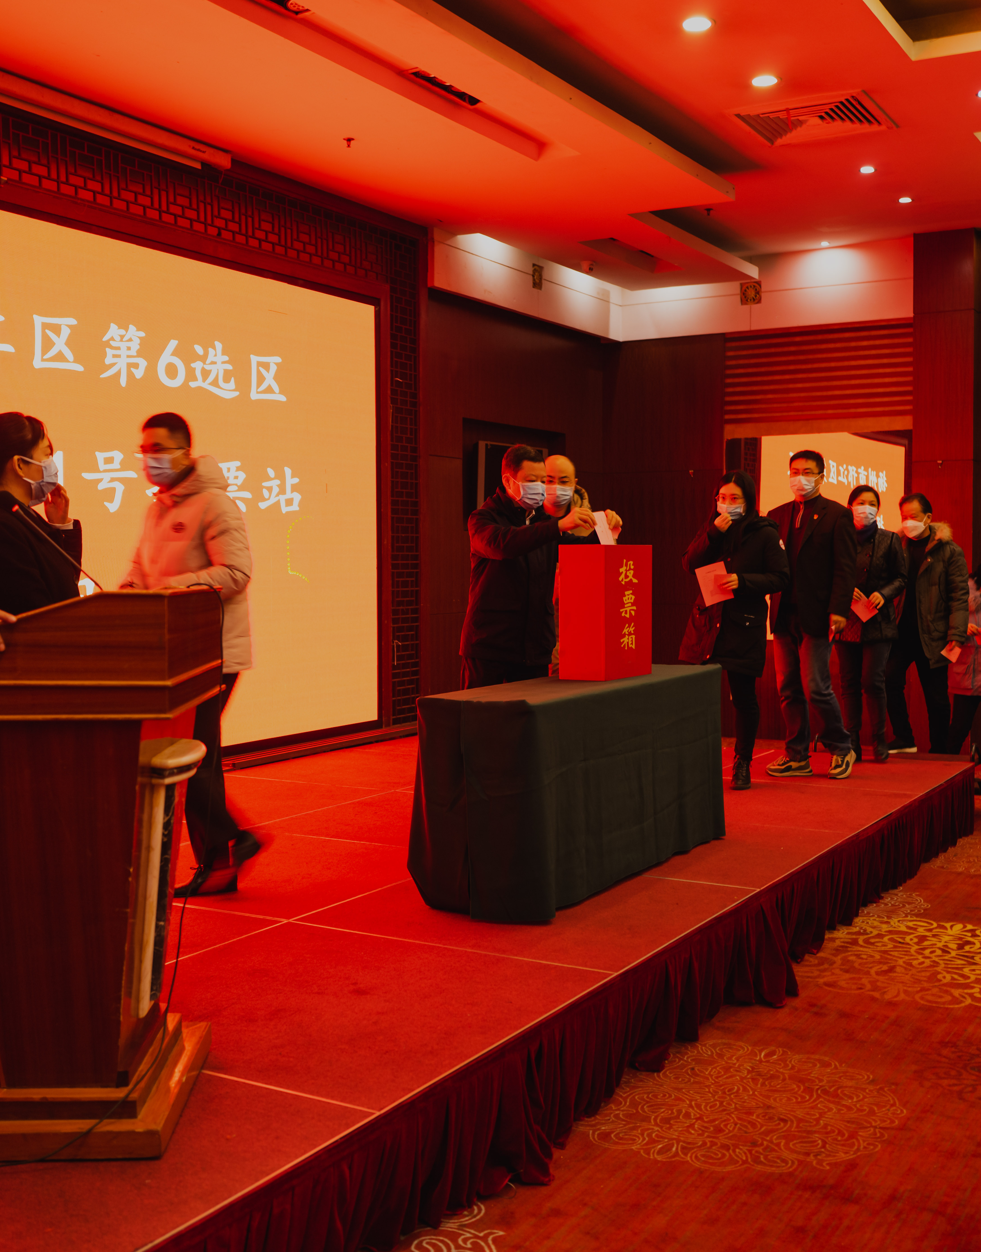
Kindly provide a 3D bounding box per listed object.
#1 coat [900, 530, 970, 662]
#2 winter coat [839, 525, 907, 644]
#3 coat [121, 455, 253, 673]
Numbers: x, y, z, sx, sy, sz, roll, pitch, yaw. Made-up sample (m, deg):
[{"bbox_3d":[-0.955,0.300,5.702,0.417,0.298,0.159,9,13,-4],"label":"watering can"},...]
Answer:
[{"bbox_3d":[2.692,-0.184,8.950,0.390,0.800,0.510,-3,4,-44],"label":"coat"},{"bbox_3d":[2.212,-0.244,8.520,0.480,0.710,0.360,1,3,27],"label":"winter coat"},{"bbox_3d":[-1.103,-0.227,5.320,0.430,0.790,0.500,-2,4,-40],"label":"coat"}]

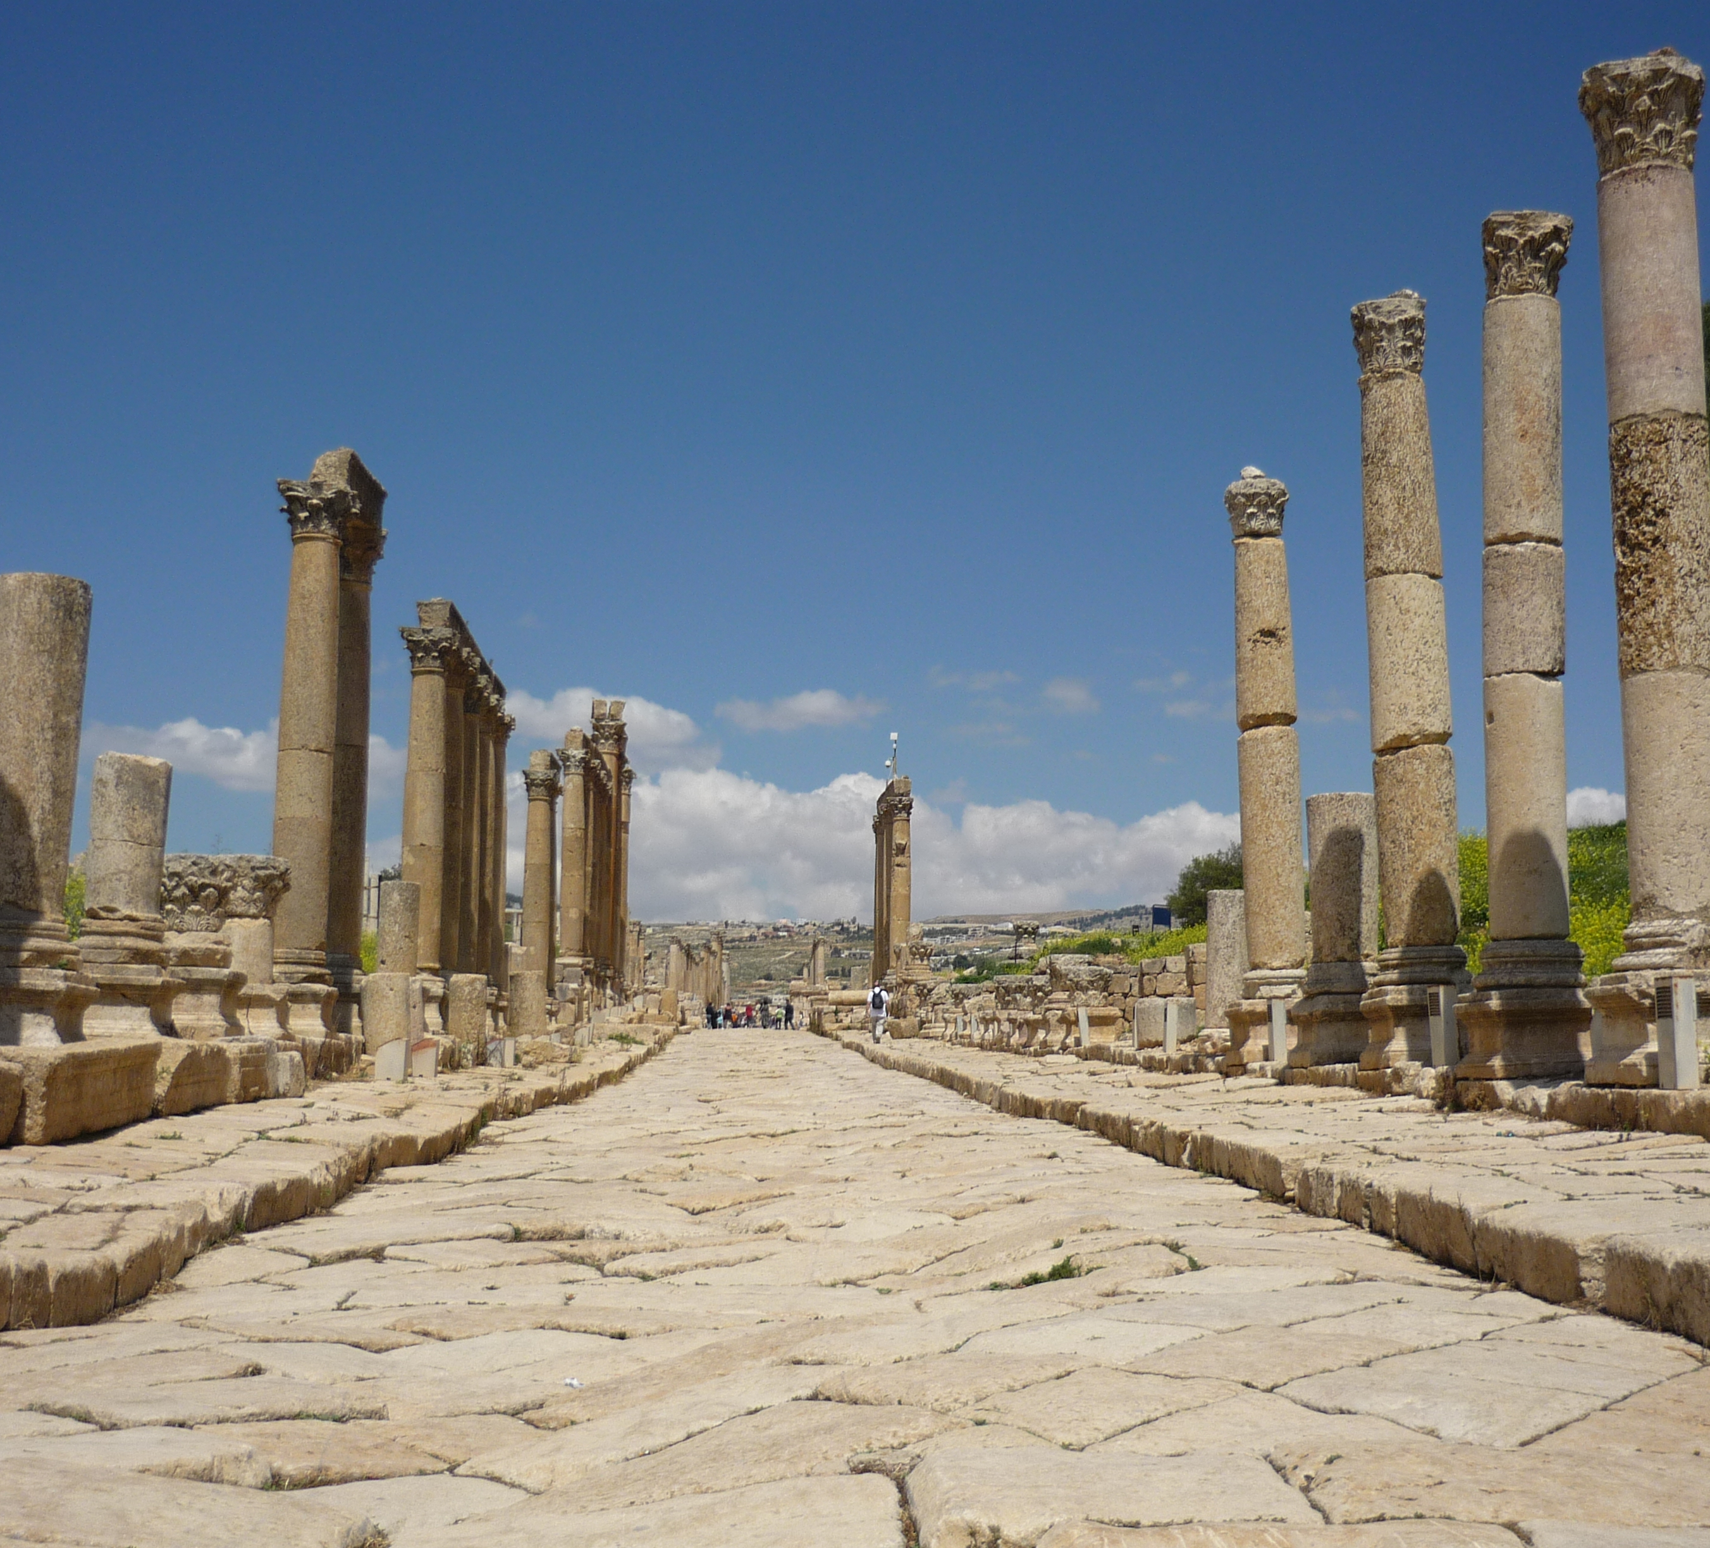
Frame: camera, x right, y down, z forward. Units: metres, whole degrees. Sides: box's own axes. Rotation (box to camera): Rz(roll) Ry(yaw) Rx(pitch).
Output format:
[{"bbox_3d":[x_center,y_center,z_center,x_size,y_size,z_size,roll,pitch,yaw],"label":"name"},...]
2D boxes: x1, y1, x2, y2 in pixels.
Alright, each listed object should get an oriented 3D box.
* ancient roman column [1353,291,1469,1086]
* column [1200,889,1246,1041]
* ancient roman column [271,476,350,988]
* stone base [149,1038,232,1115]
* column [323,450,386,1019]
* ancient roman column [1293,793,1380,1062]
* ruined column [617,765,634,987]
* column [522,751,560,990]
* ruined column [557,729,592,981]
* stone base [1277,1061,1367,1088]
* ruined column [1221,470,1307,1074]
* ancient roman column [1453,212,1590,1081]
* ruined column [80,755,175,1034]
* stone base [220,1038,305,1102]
[{"bbox_3d":[6.862,-1.183,28.430,1.020,9.792,1.020,-1,-6,-3],"label":"ancient roman column"},{"bbox_3d":[5.648,2.942,34.533,0.750,2.322,0.750,1,-7,-3],"label":"column"},{"bbox_3d":[-9.190,-0.718,38.170,1.150,8.598,1.150,0,-6,-3],"label":"ancient roman column"},{"bbox_3d":[-7.527,3.318,24.923,0.650,0.750,3.000,0,-6,-3],"label":"stone base"},{"bbox_3d":[-8.025,-0.273,35.679,1.100,8.337,1.100,1,-7,-3],"label":"column"},{"bbox_3d":[6.758,2.189,31.809,1.040,3.831,1.040,0,-6,-3],"label":"ancient roman column"},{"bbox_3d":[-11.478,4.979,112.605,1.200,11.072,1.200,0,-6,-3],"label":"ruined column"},{"bbox_3d":[-10.014,3.432,71.471,1.150,8.198,1.150,1,-7,-3],"label":"column"},{"bbox_3d":[-11.458,3.428,92.555,1.350,10.164,1.350,0,-6,-3],"label":"ruined column"},{"bbox_3d":[5.762,3.662,27.514,1.150,0.252,1.200,1,-7,-3],"label":"stone base"},{"bbox_3d":[5.815,-0.101,31.512,1.000,8.252,1.000,1,-7,-3],"label":"ruined column"},{"bbox_3d":[7.178,-1.460,24.617,1.040,9.461,1.040,0,-6,-3],"label":"ancient roman column"},{"bbox_3d":[-7.459,1.236,23.090,1.000,2.872,1.000,1,-7,-3],"label":"ruined column"},{"bbox_3d":[-6.250,3.142,23.934,0.850,0.591,1.300,1,-7,-3],"label":"stone base"}]

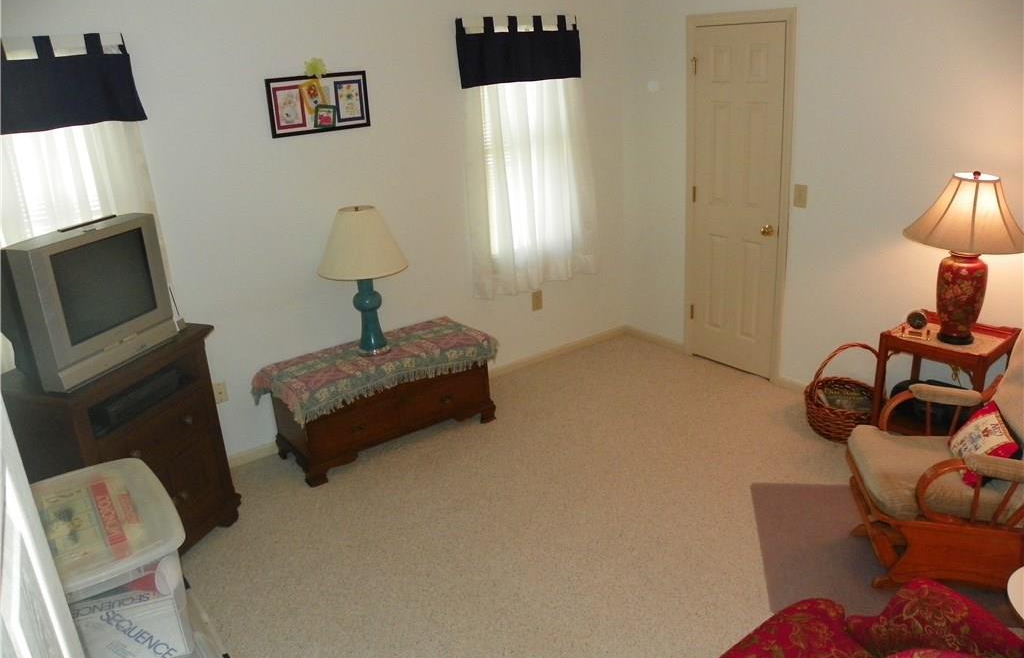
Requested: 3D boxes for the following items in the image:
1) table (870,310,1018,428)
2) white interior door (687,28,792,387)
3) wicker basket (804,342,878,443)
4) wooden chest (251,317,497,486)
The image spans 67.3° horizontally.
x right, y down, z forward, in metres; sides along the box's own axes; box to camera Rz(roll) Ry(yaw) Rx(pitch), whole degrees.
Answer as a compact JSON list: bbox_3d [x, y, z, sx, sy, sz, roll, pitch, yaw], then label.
[{"bbox_3d":[1.986,0.311,3.580,0.388,0.657,0.448,-15,22,-29],"label":"table"},{"bbox_3d":[1.317,-0.715,4.537,0.050,2.040,0.647,-17,23,-32],"label":"white interior door"},{"bbox_3d":[1.714,0.296,3.921,0.418,0.497,0.418,5,21,23],"label":"wicker basket"},{"bbox_3d":[-0.689,0.361,4.188,1.154,0.512,0.478,-17,23,-32],"label":"wooden chest"}]

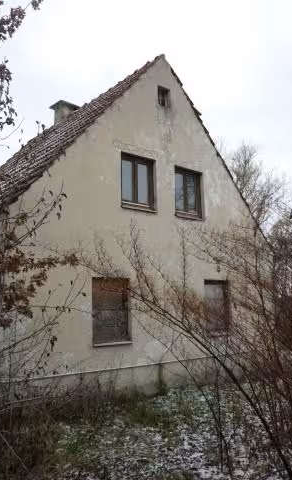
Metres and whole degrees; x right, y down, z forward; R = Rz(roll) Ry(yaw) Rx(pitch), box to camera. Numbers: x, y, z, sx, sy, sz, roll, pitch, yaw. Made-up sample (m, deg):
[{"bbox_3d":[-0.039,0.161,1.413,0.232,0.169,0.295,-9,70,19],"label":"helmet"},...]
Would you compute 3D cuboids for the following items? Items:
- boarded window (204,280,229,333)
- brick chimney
[{"bbox_3d":[1.537,1.482,9.814,0.800,1.170,0.120,6,-11,-39],"label":"boarded window"},{"bbox_3d":[-2.313,-3.506,12.893,0.720,0.720,0.710,6,-11,-39],"label":"brick chimney"}]

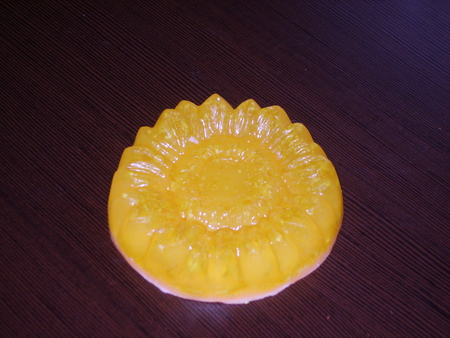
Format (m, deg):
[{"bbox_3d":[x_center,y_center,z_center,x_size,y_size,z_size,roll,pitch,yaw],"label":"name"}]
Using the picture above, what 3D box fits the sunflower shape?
[{"bbox_3d":[0.000,0.007,0.494,0.085,0.024,0.085,0,48,0],"label":"sunflower shape"}]

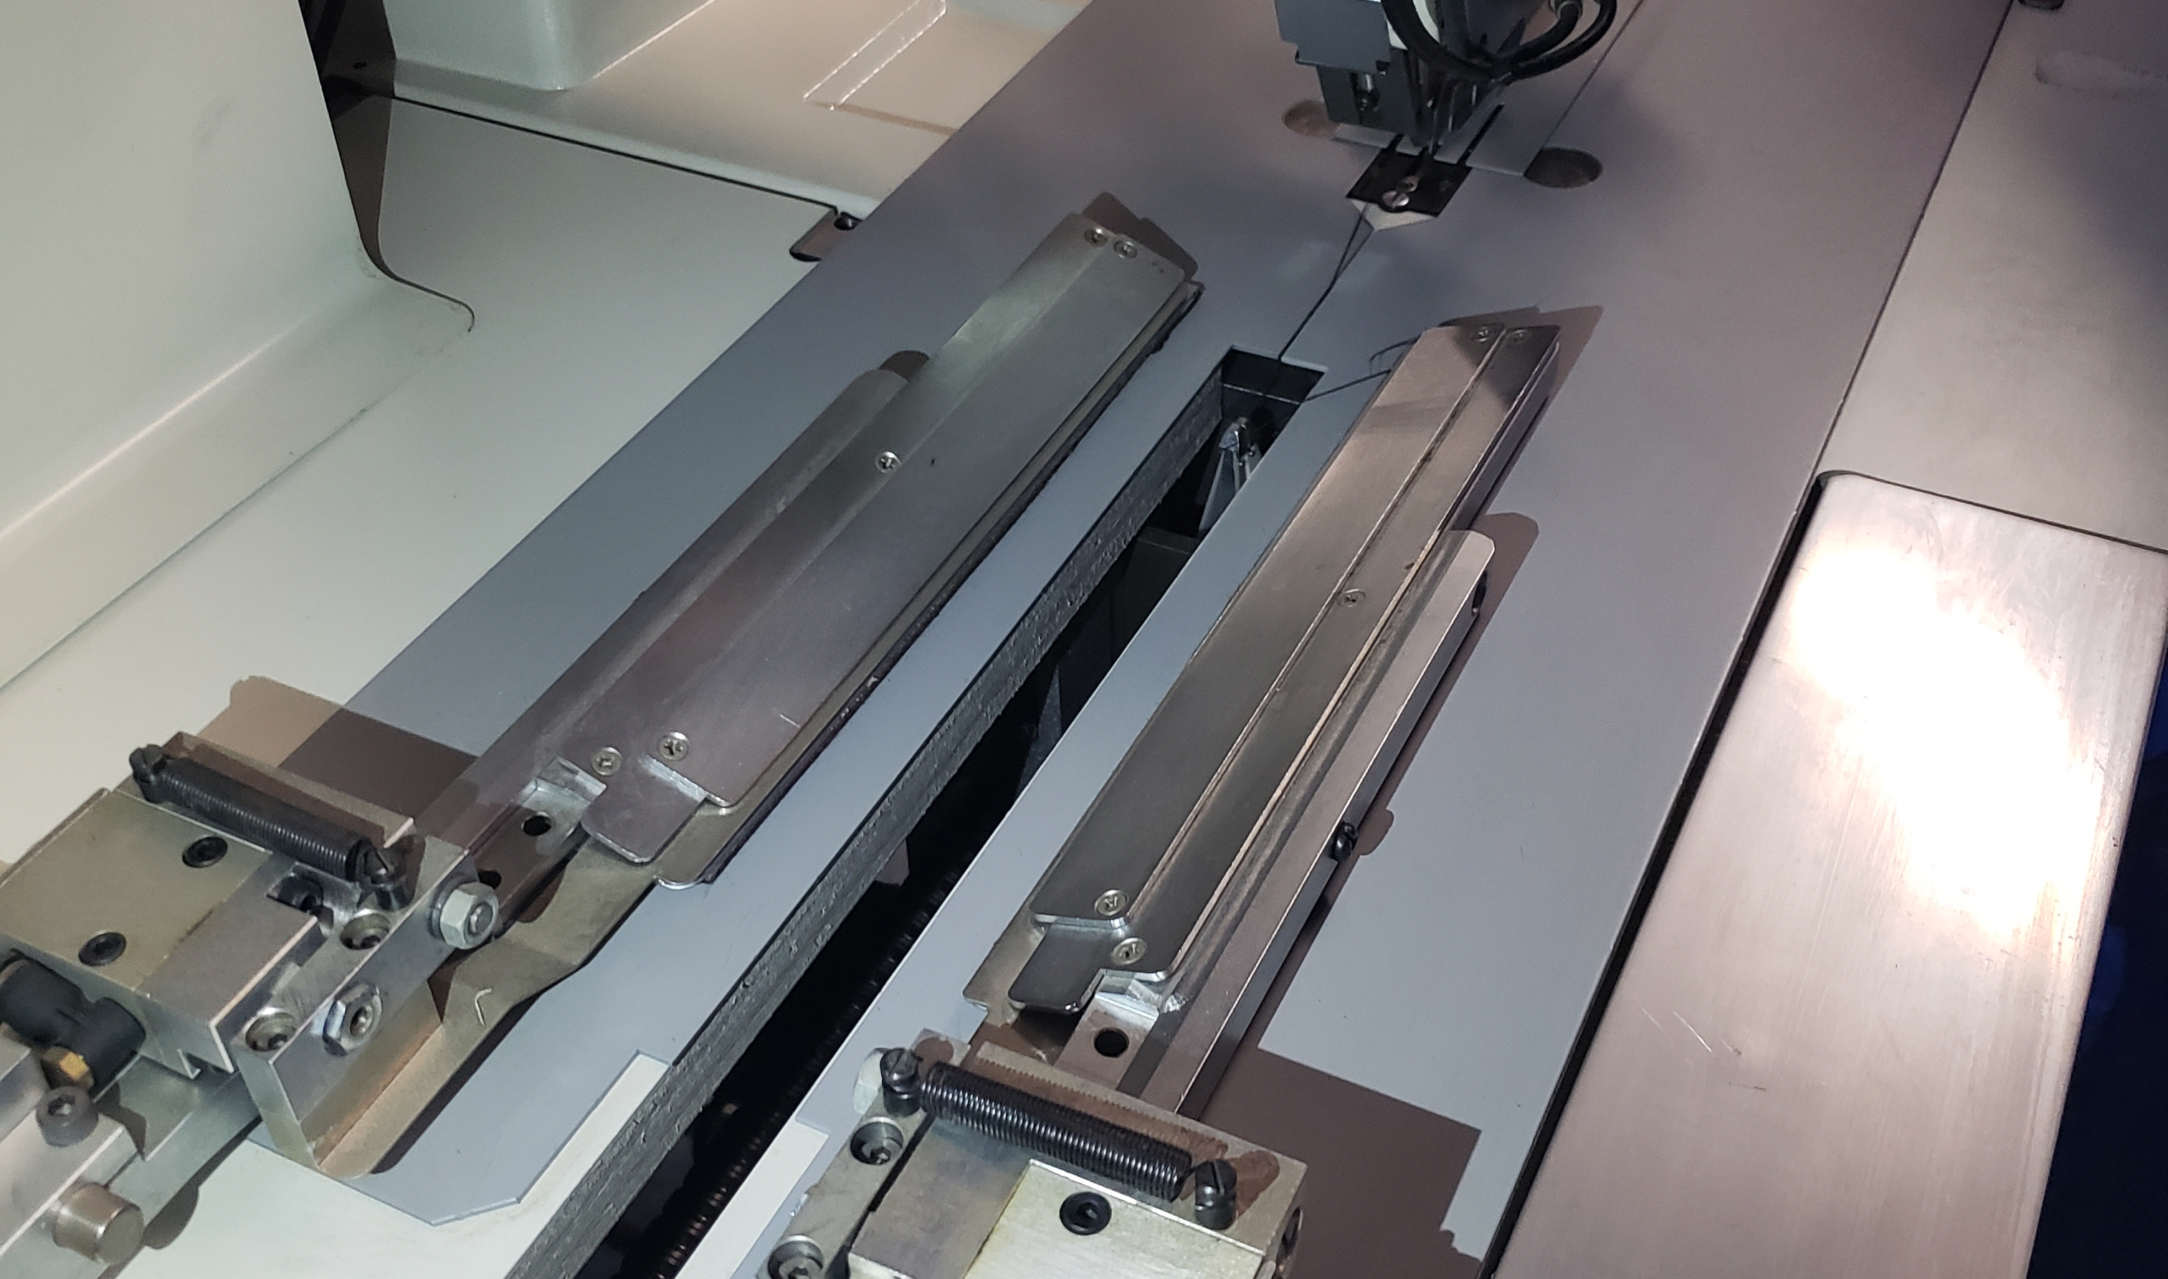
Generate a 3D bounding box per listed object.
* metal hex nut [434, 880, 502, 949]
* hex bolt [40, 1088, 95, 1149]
[{"bbox_3d":[-0.111,0.049,0.392,0.006,0.010,0.012,18,18,21],"label":"metal hex nut"},{"bbox_3d":[-0.168,0.079,0.358,0.009,0.005,0.009,18,46,21],"label":"hex bolt"}]

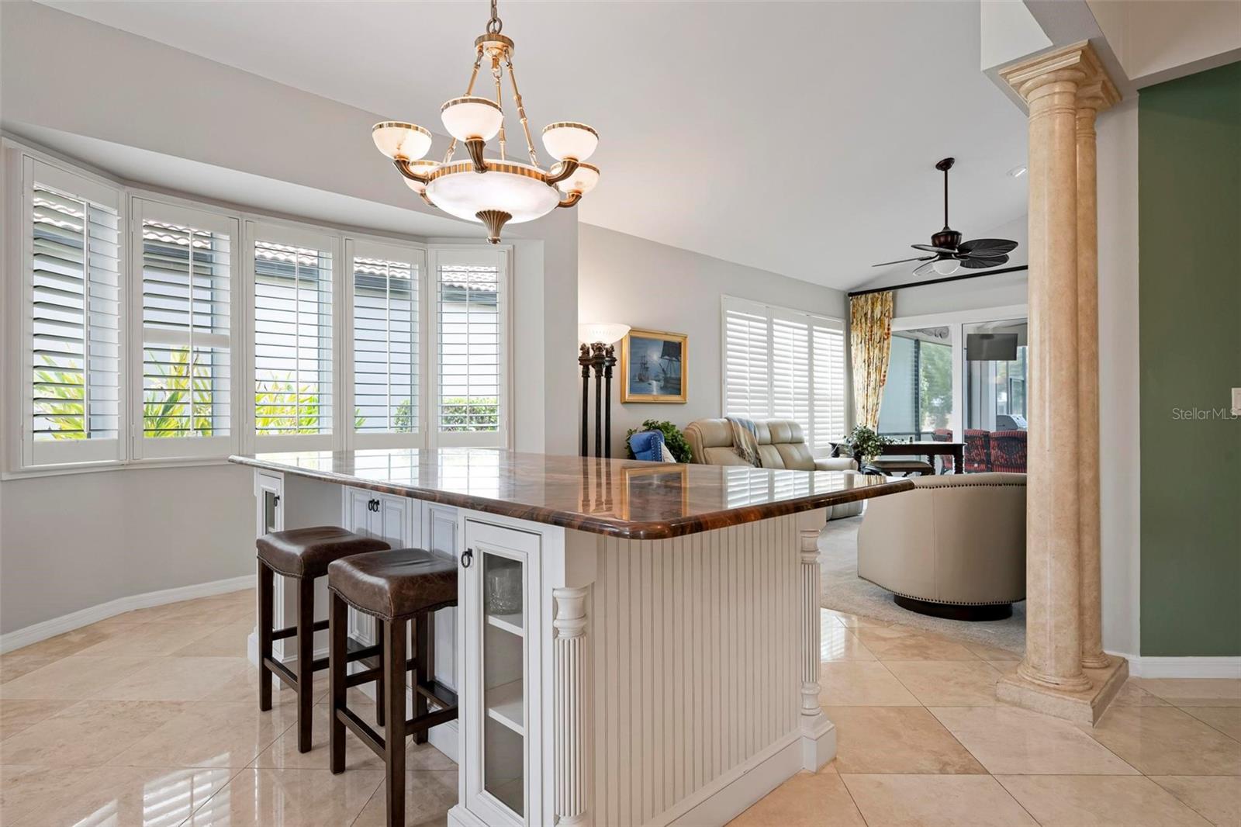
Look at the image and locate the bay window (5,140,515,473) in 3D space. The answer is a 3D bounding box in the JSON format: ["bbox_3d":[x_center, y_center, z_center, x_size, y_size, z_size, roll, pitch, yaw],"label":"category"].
[{"bbox_3d":[-2.031,-0.497,4.230,2.860,1.628,0.528,0,0,-44],"label":"bay window"}]

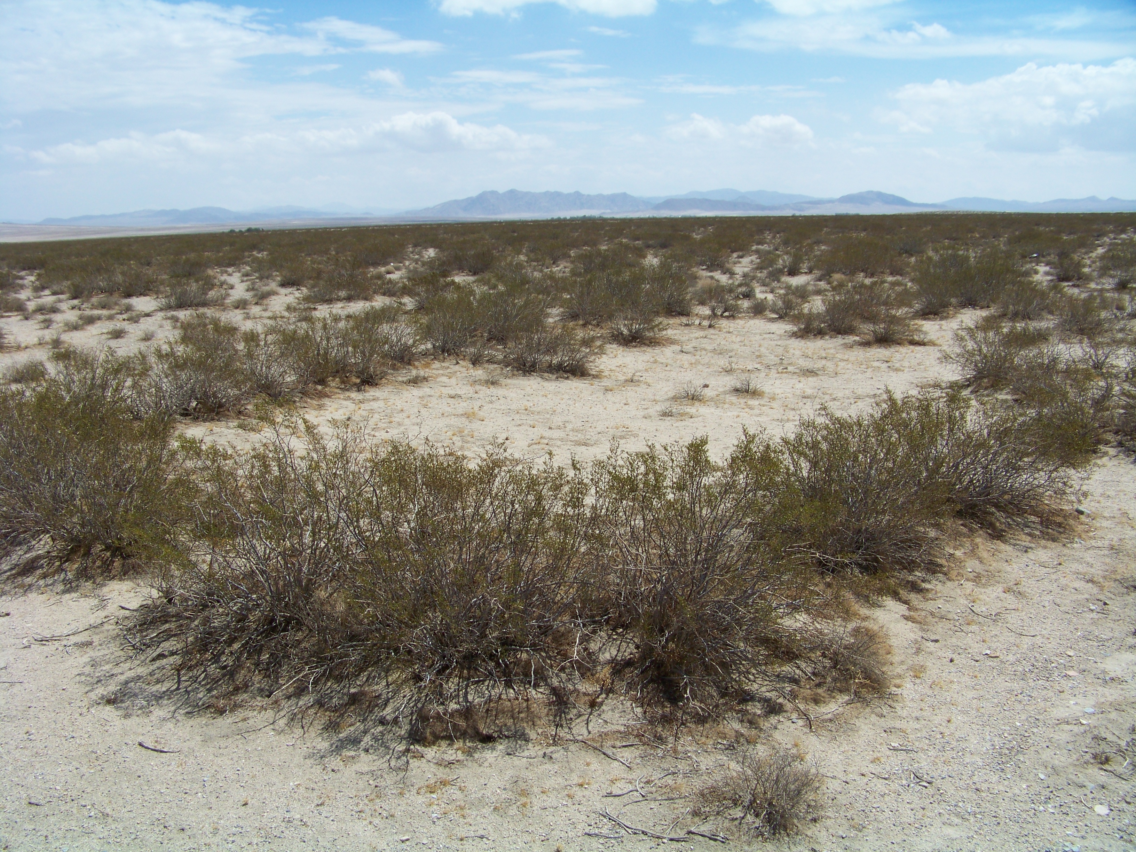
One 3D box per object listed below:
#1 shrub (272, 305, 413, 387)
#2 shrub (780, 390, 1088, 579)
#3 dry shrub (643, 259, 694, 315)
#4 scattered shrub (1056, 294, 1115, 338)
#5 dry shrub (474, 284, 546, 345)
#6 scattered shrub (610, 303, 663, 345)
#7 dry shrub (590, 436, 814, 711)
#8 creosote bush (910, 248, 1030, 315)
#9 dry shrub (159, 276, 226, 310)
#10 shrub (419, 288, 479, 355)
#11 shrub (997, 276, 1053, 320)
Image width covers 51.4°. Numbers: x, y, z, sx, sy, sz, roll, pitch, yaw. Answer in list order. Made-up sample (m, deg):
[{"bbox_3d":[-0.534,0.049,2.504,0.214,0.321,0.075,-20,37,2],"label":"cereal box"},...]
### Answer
[{"bbox_3d":[-2.390,-0.863,12.439,1.449,0.791,1.014,-2,10,-11],"label":"shrub"},{"bbox_3d":[1.800,0.212,6.067,1.650,0.750,0.800,-4,11,-21],"label":"shrub"},{"bbox_3d":[1.766,-2.430,20.573,0.828,0.978,0.828,0,10,5],"label":"dry shrub"},{"bbox_3d":[7.080,-1.523,16.132,0.778,0.576,0.739,4,11,23],"label":"scattered shrub"},{"bbox_3d":[-0.799,-1.543,16.229,0.962,0.789,0.866,-1,10,-3],"label":"dry shrub"},{"bbox_3d":[0.932,-1.404,16.091,0.694,0.517,0.624,0,10,3],"label":"scattered shrub"},{"bbox_3d":[0.491,0.482,4.252,0.795,0.877,0.795,1,10,7],"label":"dry shrub"},{"bbox_3d":[6.654,-2.409,19.597,1.910,1.047,1.700,0,10,0],"label":"creosote bush"},{"bbox_3d":[-7.629,-2.717,23.944,1.312,0.632,1.049,-4,11,-17],"label":"dry shrub"},{"bbox_3d":[-1.525,-1.345,15.108,0.752,0.803,0.752,-1,10,-6],"label":"shrub"},{"bbox_3d":[7.421,-2.091,19.129,0.881,0.658,0.793,3,11,21],"label":"shrub"}]

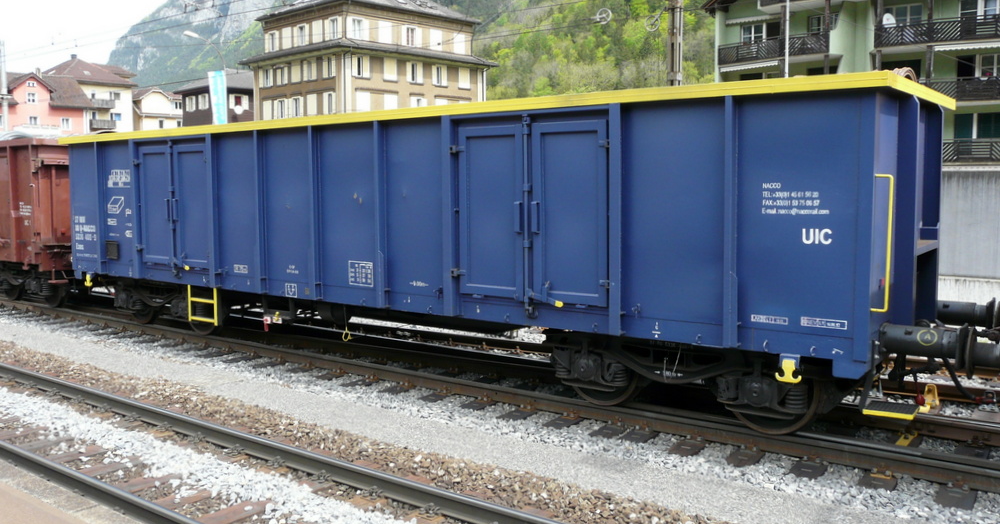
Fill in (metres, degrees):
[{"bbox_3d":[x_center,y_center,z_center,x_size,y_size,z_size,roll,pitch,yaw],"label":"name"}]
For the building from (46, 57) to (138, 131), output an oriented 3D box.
[{"bbox_3d":[-61.216,-20.550,119.075,13.000,18.630,11.500,5,7,42],"label":"building"}]

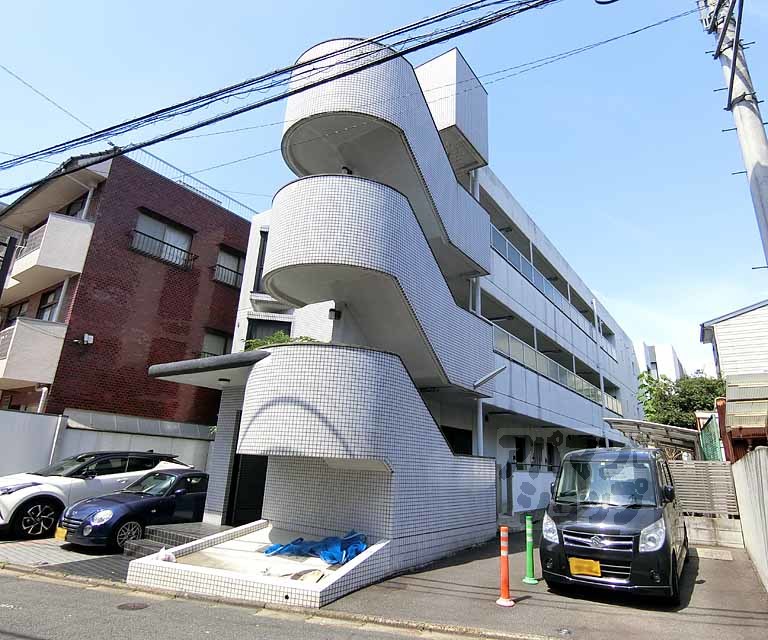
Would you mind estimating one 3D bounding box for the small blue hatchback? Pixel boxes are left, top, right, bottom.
[{"bbox_3d":[-4.222,3.564,8.538,1.475,1.250,3.395,-9,-19,32],"label":"small blue hatchback"}]

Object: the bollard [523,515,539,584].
[{"bbox_3d":[2.022,3.149,6.054,0.200,0.800,0.200,-9,-21,37],"label":"bollard"}]

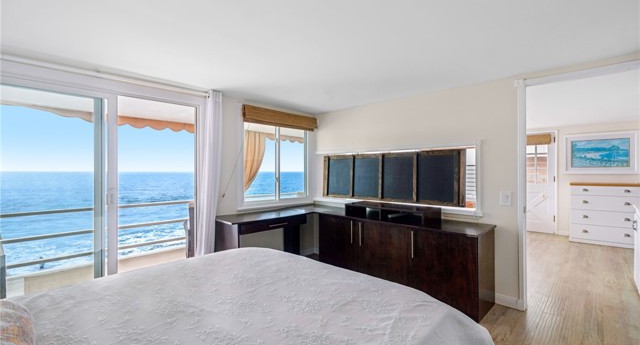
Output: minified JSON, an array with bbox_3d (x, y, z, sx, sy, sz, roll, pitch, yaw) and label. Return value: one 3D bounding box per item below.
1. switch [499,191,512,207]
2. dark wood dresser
[{"bbox_3d":[1.725,0.244,2.631,0.082,0.121,0.015,0,0,43],"label":"switch"},{"bbox_3d":[0.817,0.834,3.135,1.811,0.812,0.490,0,0,43],"label":"dark wood dresser"}]

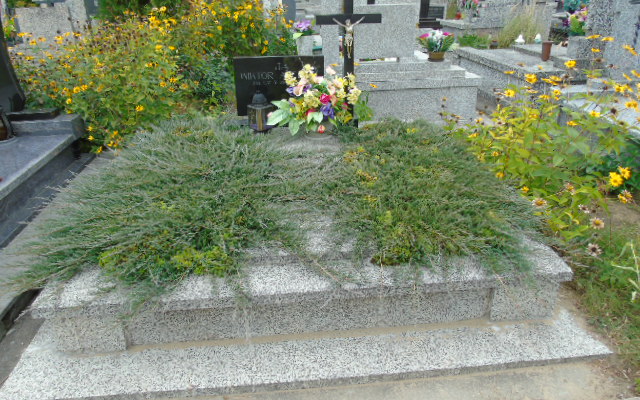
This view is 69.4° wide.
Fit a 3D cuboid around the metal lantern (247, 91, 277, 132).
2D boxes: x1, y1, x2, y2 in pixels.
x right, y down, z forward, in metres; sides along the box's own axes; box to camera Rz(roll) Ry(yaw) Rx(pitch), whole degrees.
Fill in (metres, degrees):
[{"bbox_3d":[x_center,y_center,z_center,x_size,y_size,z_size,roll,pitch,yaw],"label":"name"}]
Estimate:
[{"bbox_3d":[-0.453,-0.680,3.512,0.201,0.303,0.201,-3,26,-4],"label":"metal lantern"}]

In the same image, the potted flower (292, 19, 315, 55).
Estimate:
[{"bbox_3d":[-0.167,-1.678,4.900,0.240,0.460,0.220,-3,26,-4],"label":"potted flower"}]

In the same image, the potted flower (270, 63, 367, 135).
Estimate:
[{"bbox_3d":[-0.033,-0.726,3.370,0.630,0.460,0.400,-3,26,-4],"label":"potted flower"}]

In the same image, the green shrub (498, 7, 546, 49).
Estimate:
[{"bbox_3d":[2.912,-2.493,6.844,0.600,0.660,0.520,-3,26,-4],"label":"green shrub"}]

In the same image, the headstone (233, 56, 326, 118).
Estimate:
[{"bbox_3d":[-0.315,-0.881,3.582,0.697,0.454,0.070,-3,26,-4],"label":"headstone"}]

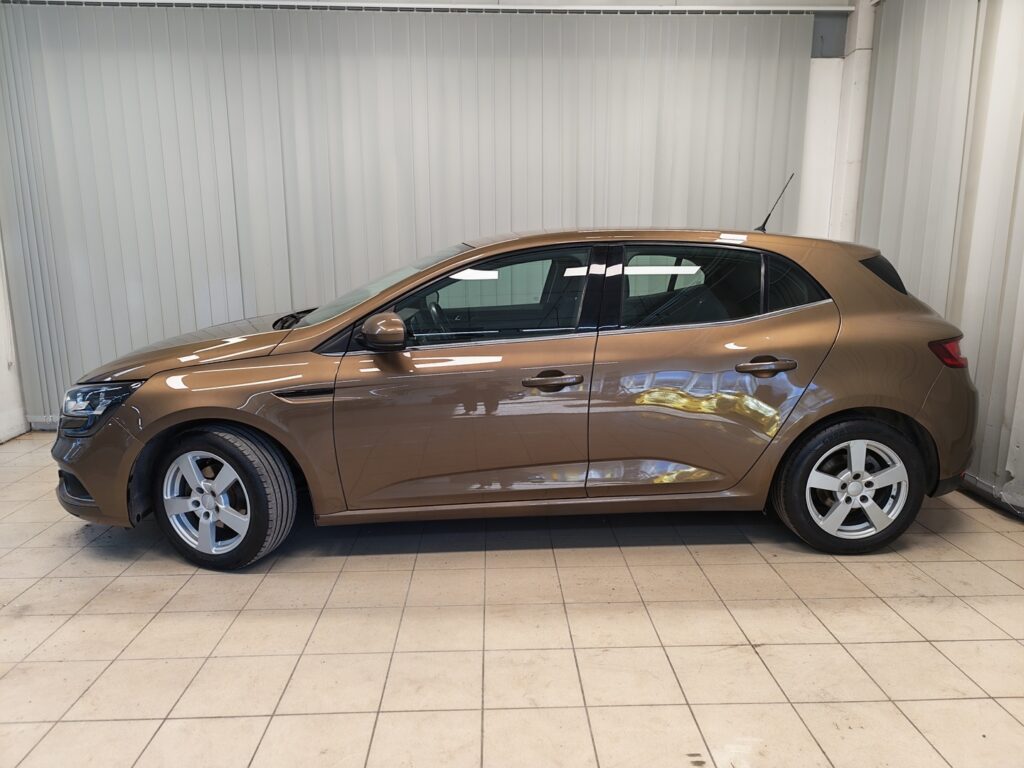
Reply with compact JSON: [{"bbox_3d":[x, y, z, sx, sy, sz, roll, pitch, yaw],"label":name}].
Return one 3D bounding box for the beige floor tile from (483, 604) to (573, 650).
[{"bbox_3d":[0.052,0.863,2.410,0.298,0.010,0.298,-1,10,-1],"label":"beige floor tile"}]

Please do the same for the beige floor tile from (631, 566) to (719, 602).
[{"bbox_3d":[0.643,0.800,2.717,0.298,0.012,0.298,-1,11,-2],"label":"beige floor tile"}]

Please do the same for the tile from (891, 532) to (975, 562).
[{"bbox_3d":[1.833,0.728,3.030,0.298,0.010,0.298,-1,11,-2],"label":"tile"}]

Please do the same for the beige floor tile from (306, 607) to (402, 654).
[{"bbox_3d":[-0.547,0.869,2.388,0.298,0.012,0.298,-1,11,-2],"label":"beige floor tile"}]

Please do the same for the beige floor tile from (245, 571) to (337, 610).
[{"bbox_3d":[-0.856,0.817,2.674,0.298,0.012,0.298,-1,11,-2],"label":"beige floor tile"}]

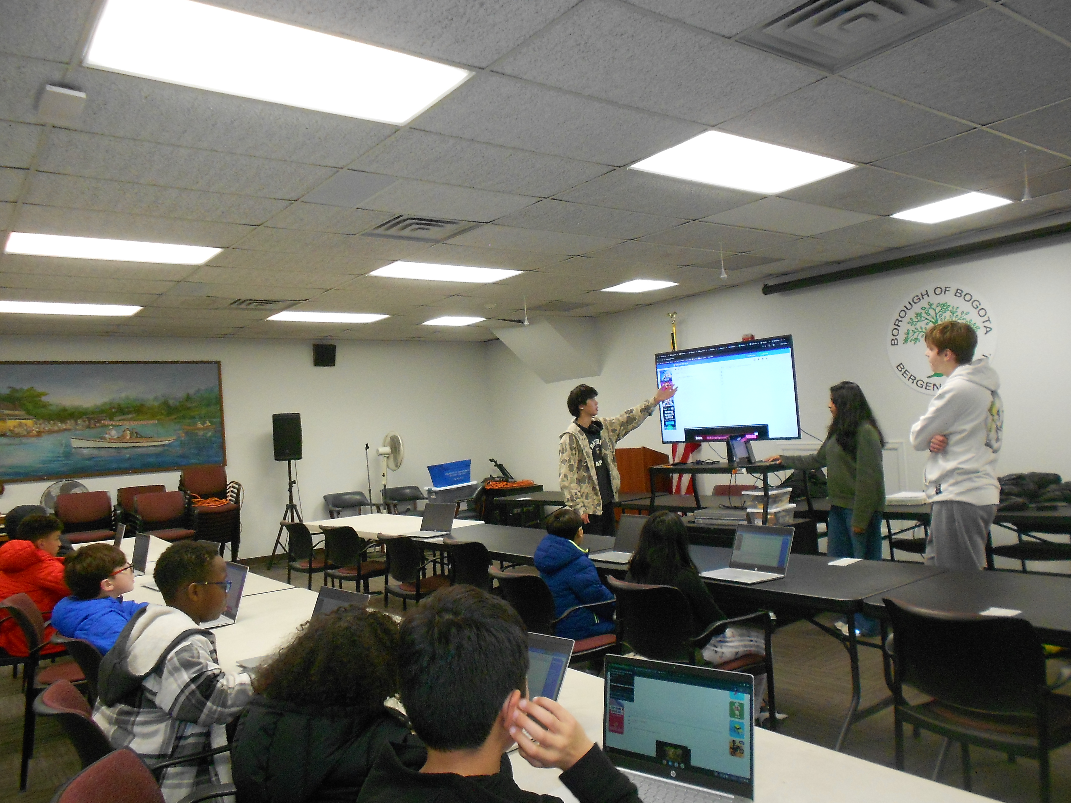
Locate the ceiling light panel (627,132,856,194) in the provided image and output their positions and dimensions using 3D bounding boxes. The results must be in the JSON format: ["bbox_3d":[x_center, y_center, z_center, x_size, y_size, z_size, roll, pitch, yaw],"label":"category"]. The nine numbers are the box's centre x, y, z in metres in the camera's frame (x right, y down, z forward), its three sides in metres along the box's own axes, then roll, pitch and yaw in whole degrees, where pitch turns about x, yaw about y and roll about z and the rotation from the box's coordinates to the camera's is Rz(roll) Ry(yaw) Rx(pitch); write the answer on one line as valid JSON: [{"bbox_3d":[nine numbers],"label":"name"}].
[{"bbox_3d":[1.102,-1.234,4.194,1.190,0.050,0.590,-3,-2,-37],"label":"ceiling light panel"}]

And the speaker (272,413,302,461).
[{"bbox_3d":[-2.991,0.434,9.741,0.350,0.580,0.340,-3,-2,-22],"label":"speaker"}]

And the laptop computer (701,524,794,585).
[{"bbox_3d":[1.072,0.781,4.100,0.310,0.230,0.335,-3,-2,-37],"label":"laptop computer"}]

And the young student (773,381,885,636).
[{"bbox_3d":[1.908,0.715,5.242,0.660,1.660,0.450,-4,-1,-5],"label":"young student"}]

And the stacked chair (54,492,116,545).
[{"bbox_3d":[-4.458,1.419,8.096,0.580,0.930,0.580,-3,-2,-37],"label":"stacked chair"}]

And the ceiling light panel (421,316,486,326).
[{"bbox_3d":[-0.963,-0.967,9.497,0.600,0.050,0.600,-3,-2,-37],"label":"ceiling light panel"}]

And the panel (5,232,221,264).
[{"bbox_3d":[-2.677,-0.971,5.155,1.190,0.050,0.590,-3,-2,-37],"label":"panel"}]

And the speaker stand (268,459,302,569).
[{"bbox_3d":[-2.963,1.380,9.764,0.650,1.280,0.600,-3,-2,-37],"label":"speaker stand"}]

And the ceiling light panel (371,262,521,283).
[{"bbox_3d":[-0.720,-1.060,6.627,1.190,0.050,0.590,-3,-2,-37],"label":"ceiling light panel"}]

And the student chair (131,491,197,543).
[{"bbox_3d":[-3.769,1.415,8.210,0.600,0.910,0.560,-4,-2,33],"label":"student chair"}]

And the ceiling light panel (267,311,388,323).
[{"bbox_3d":[-2.172,-0.902,8.584,1.190,0.050,0.590,-3,-2,-37],"label":"ceiling light panel"}]

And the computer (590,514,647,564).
[{"bbox_3d":[0.503,0.752,4.477,0.300,0.226,0.325,-3,-2,-37],"label":"computer"}]

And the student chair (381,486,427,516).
[{"bbox_3d":[-1.613,1.516,10.507,0.600,0.760,0.580,-3,-2,-37],"label":"student chair"}]

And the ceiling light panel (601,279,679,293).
[{"bbox_3d":[1.004,-1.138,7.923,0.590,0.050,0.590,-3,-2,-37],"label":"ceiling light panel"}]

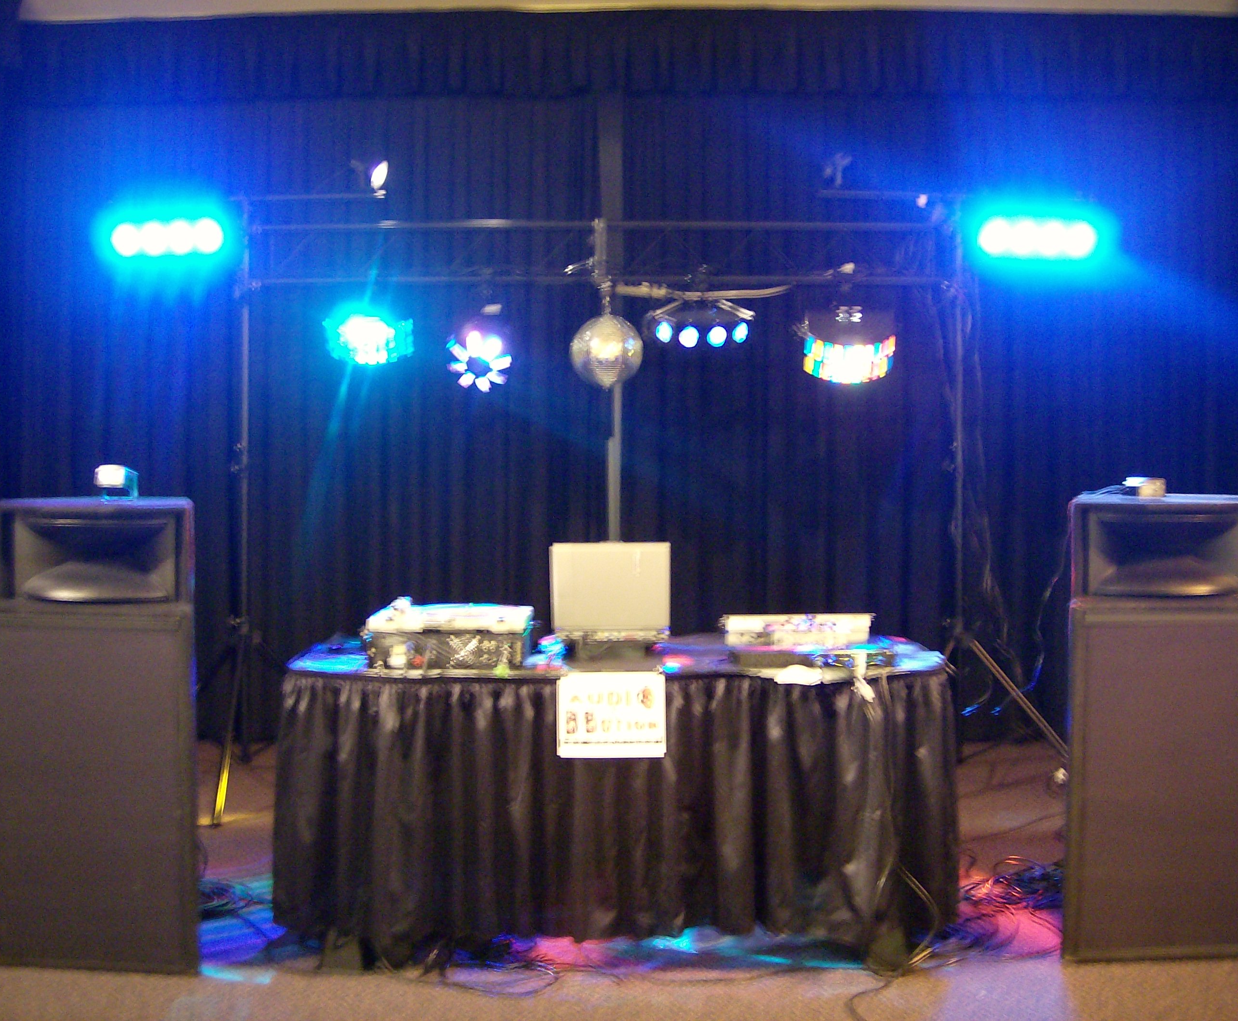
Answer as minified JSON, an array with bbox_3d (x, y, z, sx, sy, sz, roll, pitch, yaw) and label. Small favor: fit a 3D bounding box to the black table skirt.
[{"bbox_3d":[-0.007,0.793,4.099,1.850,0.745,0.780,0,3,0],"label":"black table skirt"}]

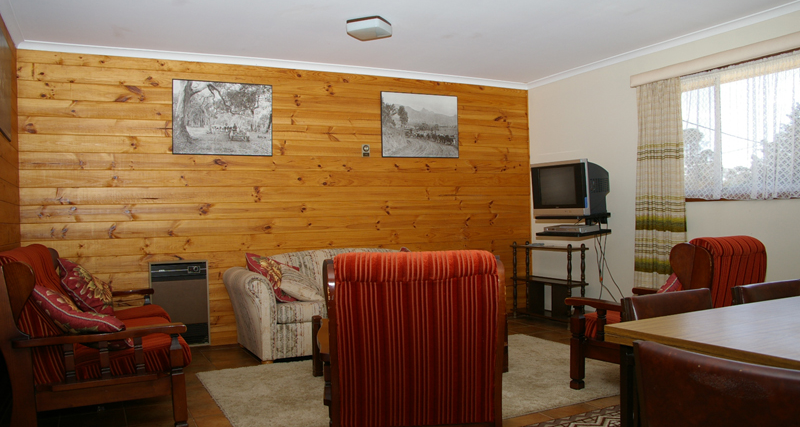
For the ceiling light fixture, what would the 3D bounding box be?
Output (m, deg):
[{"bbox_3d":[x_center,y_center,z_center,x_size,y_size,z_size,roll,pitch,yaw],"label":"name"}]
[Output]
[{"bbox_3d":[-0.208,-1.282,4.167,0.235,0.084,0.235,-1,1,23],"label":"ceiling light fixture"}]

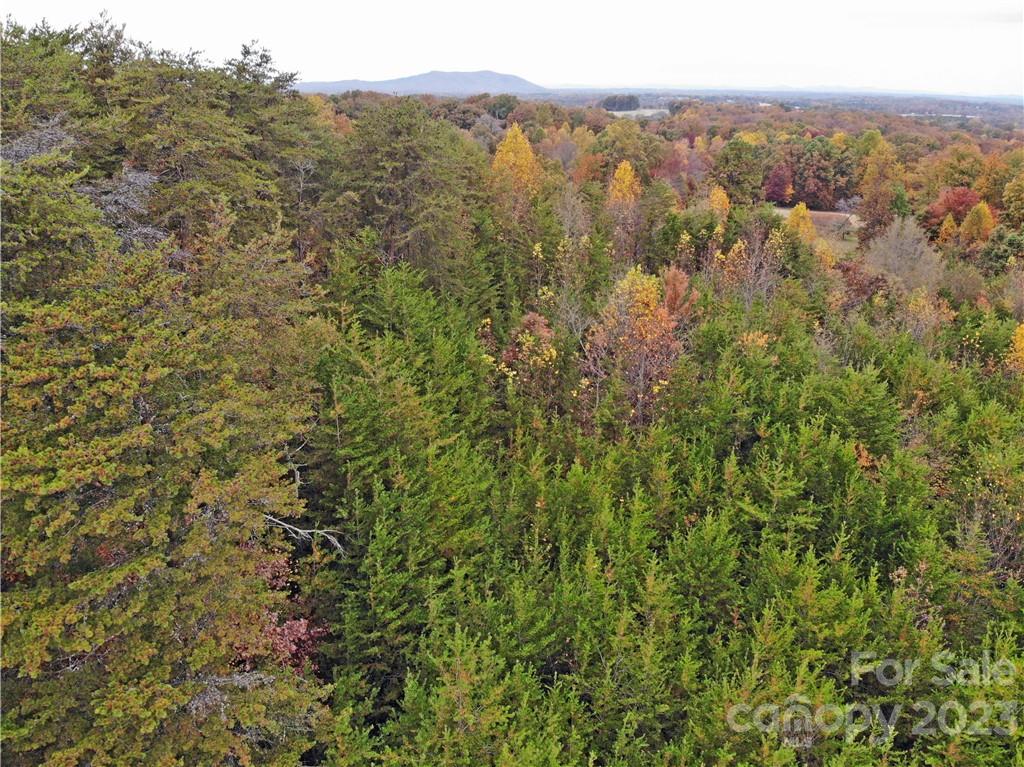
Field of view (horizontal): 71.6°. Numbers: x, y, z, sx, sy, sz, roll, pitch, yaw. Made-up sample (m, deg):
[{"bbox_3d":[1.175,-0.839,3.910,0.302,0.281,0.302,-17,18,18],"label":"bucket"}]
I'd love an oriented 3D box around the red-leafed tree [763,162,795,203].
[{"bbox_3d":[49.383,-36.898,131.243,5.700,8.200,5.600,9,24,18],"label":"red-leafed tree"}]

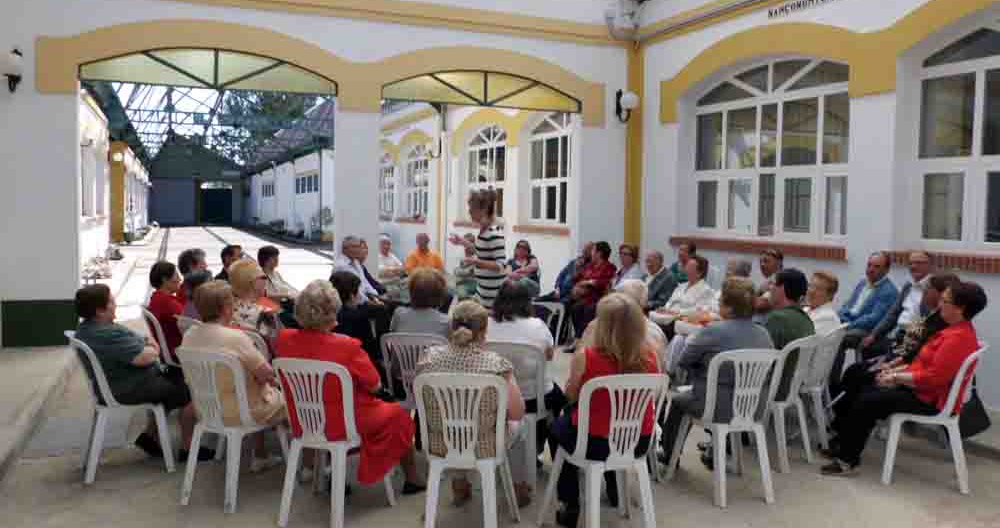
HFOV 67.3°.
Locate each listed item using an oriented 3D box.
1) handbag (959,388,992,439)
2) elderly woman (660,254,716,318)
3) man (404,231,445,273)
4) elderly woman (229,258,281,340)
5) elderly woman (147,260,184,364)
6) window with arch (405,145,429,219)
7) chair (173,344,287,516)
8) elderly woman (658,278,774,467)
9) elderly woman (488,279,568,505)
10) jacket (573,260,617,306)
[{"bbox_3d":[2.804,0.880,4.420,0.130,0.290,0.290,4,6,41],"label":"handbag"},{"bbox_3d":[1.541,0.517,6.310,0.820,1.170,0.520,-3,5,-35],"label":"elderly woman"},{"bbox_3d":[-0.960,0.238,9.555,0.540,1.230,0.800,-1,5,-9],"label":"man"},{"bbox_3d":[-1.731,0.578,5.570,0.750,1.230,0.500,-3,6,-32],"label":"elderly woman"},{"bbox_3d":[-2.219,0.552,5.490,0.820,1.160,0.500,-2,5,-25],"label":"elderly woman"},{"bbox_3d":[-2.163,-2.141,19.685,0.120,2.050,2.150,-2,5,-25],"label":"window with arch"},{"bbox_3d":[-1.440,0.833,4.077,0.470,0.835,0.520,2,5,18],"label":"chair"},{"bbox_3d":[1.213,0.680,4.389,0.520,1.210,0.820,-2,5,-26],"label":"elderly woman"},{"bbox_3d":[0.159,0.682,4.575,0.500,1.200,0.750,1,5,7],"label":"elderly woman"},{"bbox_3d":[1.032,0.240,8.244,0.420,0.570,0.500,-2,5,-28],"label":"jacket"}]

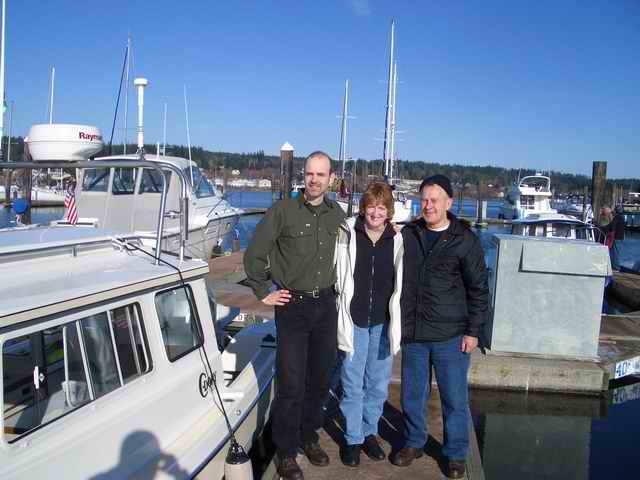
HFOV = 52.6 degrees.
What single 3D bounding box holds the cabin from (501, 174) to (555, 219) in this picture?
[{"bbox_3d":[12.626,-2.561,39.000,3.000,2.700,2.400,-2,6,-40],"label":"cabin"}]

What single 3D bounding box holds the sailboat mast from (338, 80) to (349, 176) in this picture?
[{"bbox_3d":[1.707,-7.482,47.000,0.160,8.300,0.160,2,4,2],"label":"sailboat mast"}]

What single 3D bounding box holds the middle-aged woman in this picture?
[{"bbox_3d":[0.293,0.490,3.830,0.470,1.650,0.330,2,4,2],"label":"middle-aged woman"}]

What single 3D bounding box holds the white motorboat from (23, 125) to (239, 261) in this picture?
[{"bbox_3d":[-3.555,-0.467,14.700,2.600,3.000,7.200,4,5,22],"label":"white motorboat"}]

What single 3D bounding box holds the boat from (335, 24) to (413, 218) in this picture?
[{"bbox_3d":[4.845,-8.520,47.500,3.600,15.200,11.300,2,4,2],"label":"boat"}]

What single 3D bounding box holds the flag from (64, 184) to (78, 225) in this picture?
[{"bbox_3d":[-4.339,-0.620,11.300,0.270,0.700,0.150,2,4,0],"label":"flag"}]

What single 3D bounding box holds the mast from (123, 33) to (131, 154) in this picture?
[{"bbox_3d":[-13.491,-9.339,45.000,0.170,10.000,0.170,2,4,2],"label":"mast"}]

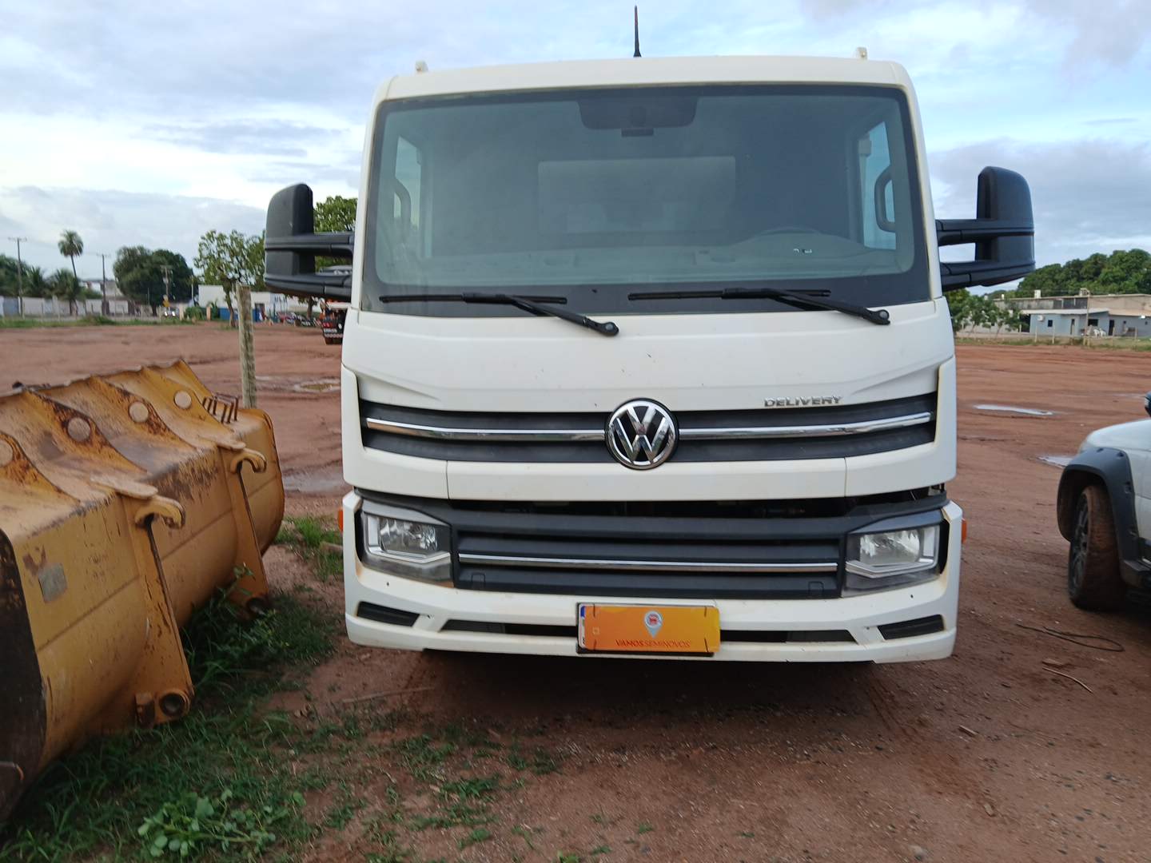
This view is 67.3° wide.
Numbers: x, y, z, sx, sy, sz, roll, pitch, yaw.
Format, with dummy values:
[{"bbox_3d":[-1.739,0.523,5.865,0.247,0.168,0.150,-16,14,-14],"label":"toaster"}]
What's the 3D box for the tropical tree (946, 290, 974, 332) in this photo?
[{"bbox_3d":[41.354,-13.488,95.000,4.800,5.700,4.800,1,7,3],"label":"tropical tree"}]

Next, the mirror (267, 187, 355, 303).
[{"bbox_3d":[-0.919,-0.657,2.972,0.320,0.400,0.207,0,7,5],"label":"mirror"}]

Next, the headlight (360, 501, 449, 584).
[{"bbox_3d":[-0.528,0.348,2.673,0.310,0.210,0.190,0,7,3],"label":"headlight"}]

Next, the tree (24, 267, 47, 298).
[{"bbox_3d":[-69.840,-18.348,112.000,3.300,6.000,3.300,1,7,3],"label":"tree"}]

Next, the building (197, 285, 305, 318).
[{"bbox_3d":[-40.497,-16.064,108.000,13.000,4.381,8.000,-1,8,-18],"label":"building"}]

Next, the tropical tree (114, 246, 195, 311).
[{"bbox_3d":[-70.660,-25.338,145.000,13.300,11.613,11.500,1,7,0],"label":"tropical tree"}]

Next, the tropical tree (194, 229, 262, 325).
[{"bbox_3d":[-29.595,-13.162,74.000,6.100,8.236,5.800,1,7,0],"label":"tropical tree"}]

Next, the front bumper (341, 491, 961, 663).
[{"bbox_3d":[0.228,0.436,2.700,1.980,0.440,0.400,0,7,3],"label":"front bumper"}]

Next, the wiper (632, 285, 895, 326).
[{"bbox_3d":[0.546,-0.371,2.574,0.790,0.120,0.110,0,7,3],"label":"wiper"}]

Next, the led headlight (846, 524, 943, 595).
[{"bbox_3d":[0.980,0.386,2.657,0.333,0.189,0.202,0,7,5],"label":"led headlight"}]

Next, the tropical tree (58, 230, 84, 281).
[{"bbox_3d":[-71.000,-22.461,122.000,3.700,11.802,3.700,1,7,0],"label":"tropical tree"}]

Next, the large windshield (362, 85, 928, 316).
[{"bbox_3d":[0.204,-0.731,2.703,1.770,0.750,0.340,0,7,3],"label":"large windshield"}]

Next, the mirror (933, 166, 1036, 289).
[{"bbox_3d":[1.371,-0.684,2.887,0.350,0.410,0.190,0,7,3],"label":"mirror"}]

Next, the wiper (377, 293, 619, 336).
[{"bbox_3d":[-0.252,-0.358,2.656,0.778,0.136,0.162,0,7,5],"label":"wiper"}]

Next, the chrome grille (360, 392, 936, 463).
[{"bbox_3d":[0.205,-0.011,2.591,1.810,0.175,0.210,0,7,3],"label":"chrome grille"}]

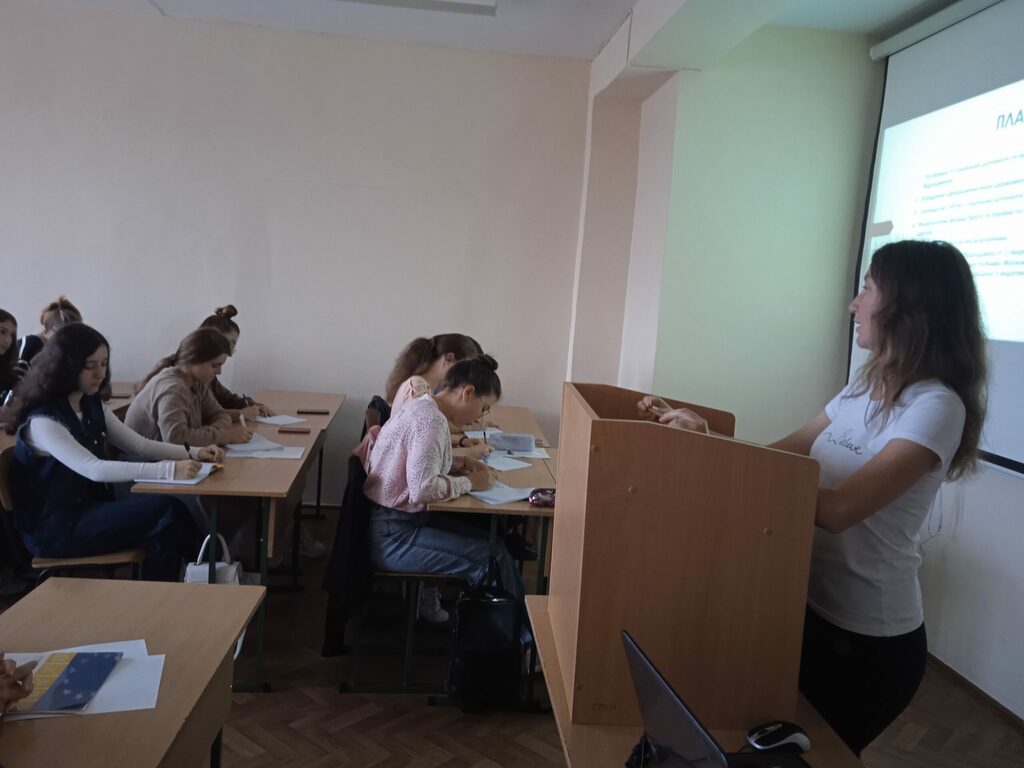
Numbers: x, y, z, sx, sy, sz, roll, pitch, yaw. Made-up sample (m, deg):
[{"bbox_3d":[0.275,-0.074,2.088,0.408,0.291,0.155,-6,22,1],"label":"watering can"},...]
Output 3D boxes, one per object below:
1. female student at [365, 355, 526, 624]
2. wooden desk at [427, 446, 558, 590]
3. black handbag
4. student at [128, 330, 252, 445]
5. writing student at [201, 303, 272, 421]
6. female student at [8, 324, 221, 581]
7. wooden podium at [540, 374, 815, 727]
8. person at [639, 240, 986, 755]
[{"bbox_3d":[-0.224,0.516,3.162,0.680,1.280,0.480,3,8,-5],"label":"female student"},{"bbox_3d":[-0.099,0.740,3.496,0.520,0.765,1.140,3,8,-5],"label":"wooden desk"},{"bbox_3d":[-0.086,0.872,2.908,0.255,0.550,0.150,3,8,-5],"label":"black handbag"},{"bbox_3d":[-1.432,0.372,3.685,0.600,1.270,0.480,3,8,-5],"label":"student"},{"bbox_3d":[-1.513,0.253,4.351,0.600,1.320,0.460,3,8,-5],"label":"writing student"},{"bbox_3d":[-1.484,0.433,3.082,0.730,1.300,0.520,3,8,-5],"label":"female student"},{"bbox_3d":[0.323,0.322,1.771,0.425,0.570,0.515,3,8,-5],"label":"wooden podium"},{"bbox_3d":[0.595,0.532,1.811,0.700,1.710,0.500,3,8,-5],"label":"person"}]

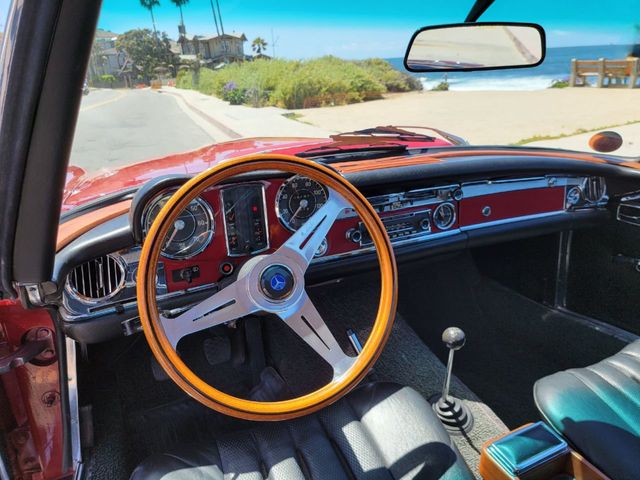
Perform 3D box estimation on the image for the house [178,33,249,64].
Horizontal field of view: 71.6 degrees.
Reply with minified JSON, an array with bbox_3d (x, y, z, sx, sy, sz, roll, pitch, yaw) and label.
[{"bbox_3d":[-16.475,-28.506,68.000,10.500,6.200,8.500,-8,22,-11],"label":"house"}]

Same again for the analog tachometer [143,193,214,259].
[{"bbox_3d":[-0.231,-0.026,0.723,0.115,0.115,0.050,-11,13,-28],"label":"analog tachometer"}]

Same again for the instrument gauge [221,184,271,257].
[{"bbox_3d":[-0.132,-0.036,0.778,0.078,0.117,0.045,-11,13,-28],"label":"instrument gauge"}]

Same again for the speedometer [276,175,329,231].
[{"bbox_3d":[-0.034,-0.066,0.829,0.115,0.115,0.050,-11,13,-28],"label":"speedometer"}]

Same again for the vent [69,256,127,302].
[{"bbox_3d":[-0.326,0.055,0.650,0.081,0.074,0.030,-9,9,-28],"label":"vent"}]

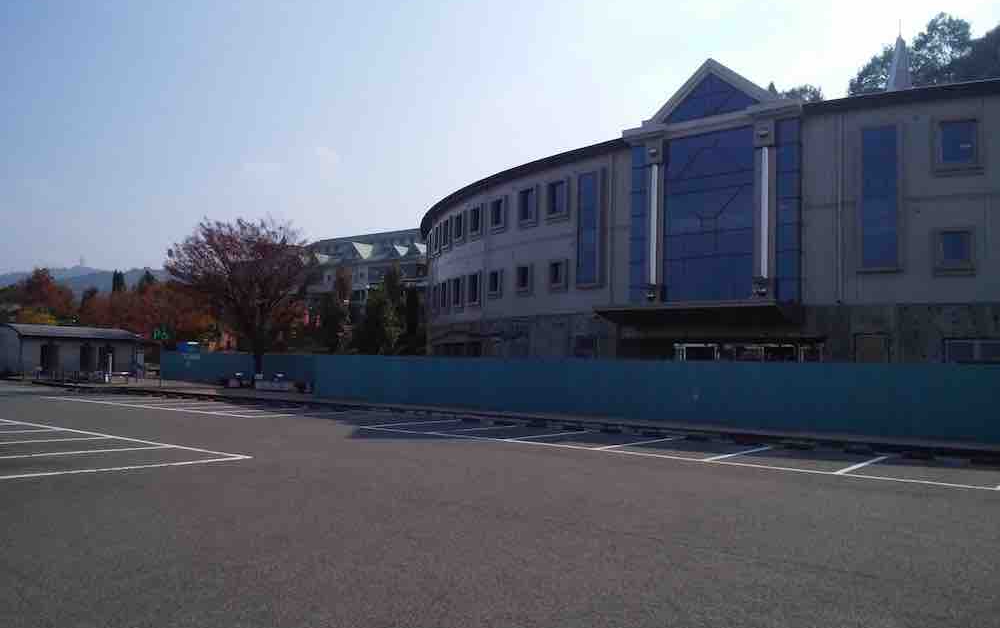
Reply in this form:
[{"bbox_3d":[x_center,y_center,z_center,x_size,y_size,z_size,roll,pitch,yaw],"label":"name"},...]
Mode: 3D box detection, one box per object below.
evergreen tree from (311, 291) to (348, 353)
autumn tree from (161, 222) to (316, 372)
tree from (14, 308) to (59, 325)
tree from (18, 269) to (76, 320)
[{"bbox_3d":[-11.730,1.590,54.000,2.800,6.300,2.800,2,-4,0],"label":"evergreen tree"},{"bbox_3d":[-14.750,-0.710,44.500,8.800,9.580,8.300,2,-4,0],"label":"autumn tree"},{"bbox_3d":[-41.510,2.290,70.000,4.200,5.740,3.800,2,-4,0],"label":"tree"},{"bbox_3d":[-45.350,0.500,78.000,5.800,9.900,5.500,2,-4,0],"label":"tree"}]

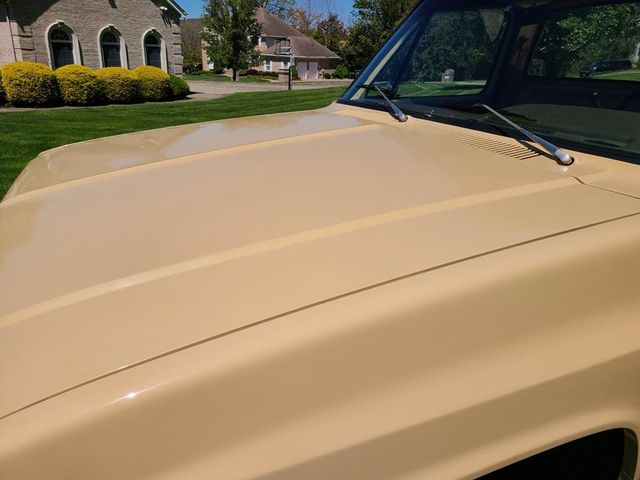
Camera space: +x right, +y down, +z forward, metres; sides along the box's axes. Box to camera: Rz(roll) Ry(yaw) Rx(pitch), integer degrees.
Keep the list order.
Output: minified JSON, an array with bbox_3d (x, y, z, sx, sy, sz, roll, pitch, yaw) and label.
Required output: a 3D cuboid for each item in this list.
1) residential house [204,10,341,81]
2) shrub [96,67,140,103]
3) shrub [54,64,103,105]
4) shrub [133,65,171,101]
[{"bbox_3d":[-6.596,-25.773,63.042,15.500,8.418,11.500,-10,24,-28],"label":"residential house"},{"bbox_3d":[-7.291,-5.600,17.222,1.547,1.155,1.547,18,26,37],"label":"shrub"},{"bbox_3d":[-8.209,-5.259,16.149,1.598,1.196,1.598,18,26,37],"label":"shrub"},{"bbox_3d":[-6.497,-6.022,18.356,1.464,1.186,1.464,18,26,37],"label":"shrub"}]

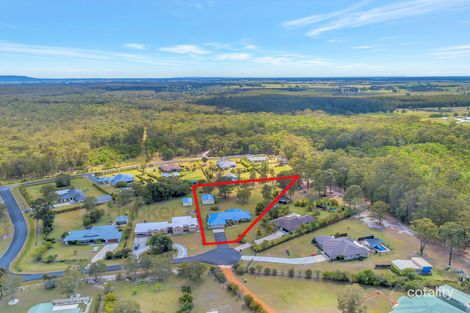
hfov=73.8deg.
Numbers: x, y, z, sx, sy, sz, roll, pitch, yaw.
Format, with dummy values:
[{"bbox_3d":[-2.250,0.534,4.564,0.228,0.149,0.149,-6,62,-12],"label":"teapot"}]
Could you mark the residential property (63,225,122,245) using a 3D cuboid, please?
[{"bbox_3d":[-74.820,41.640,168.730,28.330,5.180,13.970,-2,14,-9],"label":"residential property"}]

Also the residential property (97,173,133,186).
[{"bbox_3d":[-109.100,20.510,286.040,29.000,5.500,15.000,-8,16,-29],"label":"residential property"}]

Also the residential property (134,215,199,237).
[{"bbox_3d":[-38.680,38.980,179.140,34.190,5.270,14.650,-3,14,-11],"label":"residential property"}]

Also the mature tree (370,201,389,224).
[{"bbox_3d":[85.250,33.100,184.300,10.060,14.160,10.060,0,14,0],"label":"mature tree"}]

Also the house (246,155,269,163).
[{"bbox_3d":[23.890,1.960,327.250,21.980,5.080,14.650,-1,14,-5],"label":"house"}]

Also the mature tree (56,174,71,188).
[{"bbox_3d":[-146.600,21.710,268.080,11.000,12.000,11.000,0,14,0],"label":"mature tree"}]

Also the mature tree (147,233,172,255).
[{"bbox_3d":[-37.290,42.990,155.890,12.010,8.790,12.010,0,14,0],"label":"mature tree"}]

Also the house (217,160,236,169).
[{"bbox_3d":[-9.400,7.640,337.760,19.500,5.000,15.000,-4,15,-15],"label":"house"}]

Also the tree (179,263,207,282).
[{"bbox_3d":[-20.100,54.500,148.470,13.000,7.300,13.000,0,14,0],"label":"tree"}]

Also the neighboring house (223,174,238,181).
[{"bbox_3d":[-4.200,19.440,292.270,14.000,4.500,8.000,-4,15,-15],"label":"neighboring house"}]

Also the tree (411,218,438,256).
[{"bbox_3d":[99.000,43.520,164.880,13.000,20.500,13.000,0,14,0],"label":"tree"}]

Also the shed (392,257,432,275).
[{"bbox_3d":[72.700,45.330,129.800,13.000,3.300,7.800,0,14,0],"label":"shed"}]

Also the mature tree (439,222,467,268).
[{"bbox_3d":[97.240,40.200,141.950,11.230,21.000,11.230,0,14,0],"label":"mature tree"}]

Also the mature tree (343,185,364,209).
[{"bbox_3d":[77.170,27.240,204.670,12.010,15.630,12.010,0,14,0],"label":"mature tree"}]

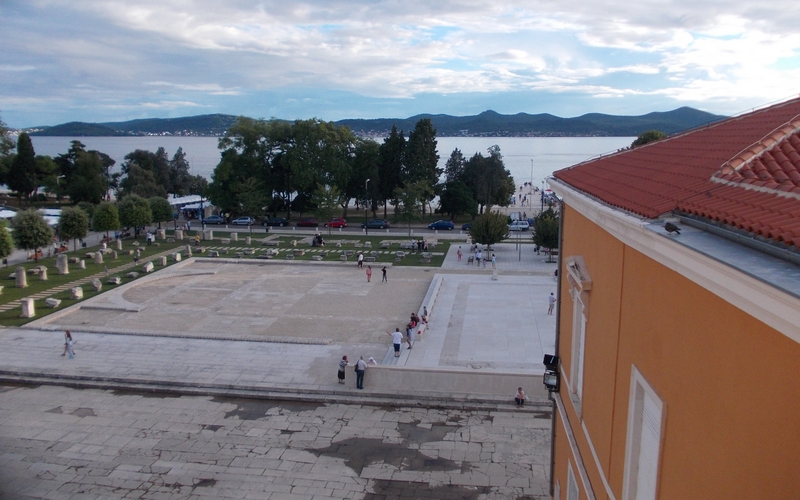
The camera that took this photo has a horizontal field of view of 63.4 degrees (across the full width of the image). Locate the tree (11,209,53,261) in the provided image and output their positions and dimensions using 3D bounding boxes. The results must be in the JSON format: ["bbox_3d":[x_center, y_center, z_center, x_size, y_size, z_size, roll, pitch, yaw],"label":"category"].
[{"bbox_3d":[-40.552,-1.632,70.782,4.200,6.001,4.200,0,10,0],"label":"tree"}]

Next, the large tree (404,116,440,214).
[{"bbox_3d":[4.081,-14.626,116.358,6.649,17.682,6.649,0,10,2],"label":"large tree"}]

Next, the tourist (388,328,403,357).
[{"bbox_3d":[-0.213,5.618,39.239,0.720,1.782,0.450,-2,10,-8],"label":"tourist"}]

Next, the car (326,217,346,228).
[{"bbox_3d":[-10.531,-4.473,105.581,3.700,1.460,1.660,2,10,9],"label":"car"}]

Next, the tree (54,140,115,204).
[{"bbox_3d":[-66.586,-16.387,137.764,11.501,13.657,11.000,-5,11,-25],"label":"tree"}]

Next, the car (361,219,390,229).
[{"bbox_3d":[-3.786,-4.155,103.072,4.400,1.450,1.740,1,10,8],"label":"car"}]

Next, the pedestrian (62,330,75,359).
[{"bbox_3d":[-20.446,5.788,39.762,0.650,1.710,0.500,1,10,8],"label":"pedestrian"}]

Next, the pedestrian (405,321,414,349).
[{"bbox_3d":[0.568,5.406,40.682,0.500,1.694,0.480,3,11,16],"label":"pedestrian"}]

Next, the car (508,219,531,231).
[{"bbox_3d":[19.110,-4.058,105.656,4.200,1.480,1.750,1,10,8],"label":"car"}]

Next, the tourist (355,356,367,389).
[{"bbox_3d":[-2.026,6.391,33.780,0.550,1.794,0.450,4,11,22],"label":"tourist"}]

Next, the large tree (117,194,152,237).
[{"bbox_3d":[-37.042,-4.722,91.166,4.307,6.196,4.307,-4,11,-22],"label":"large tree"}]

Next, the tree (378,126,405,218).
[{"bbox_3d":[-1.516,-13.598,114.015,4.900,16.207,4.900,0,10,0],"label":"tree"}]

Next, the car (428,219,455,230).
[{"bbox_3d":[6.912,-4.137,106.098,4.150,1.480,1.750,1,10,8],"label":"car"}]

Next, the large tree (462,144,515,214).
[{"bbox_3d":[16.316,-13.013,120.445,9.591,13.076,9.000,1,10,8],"label":"large tree"}]

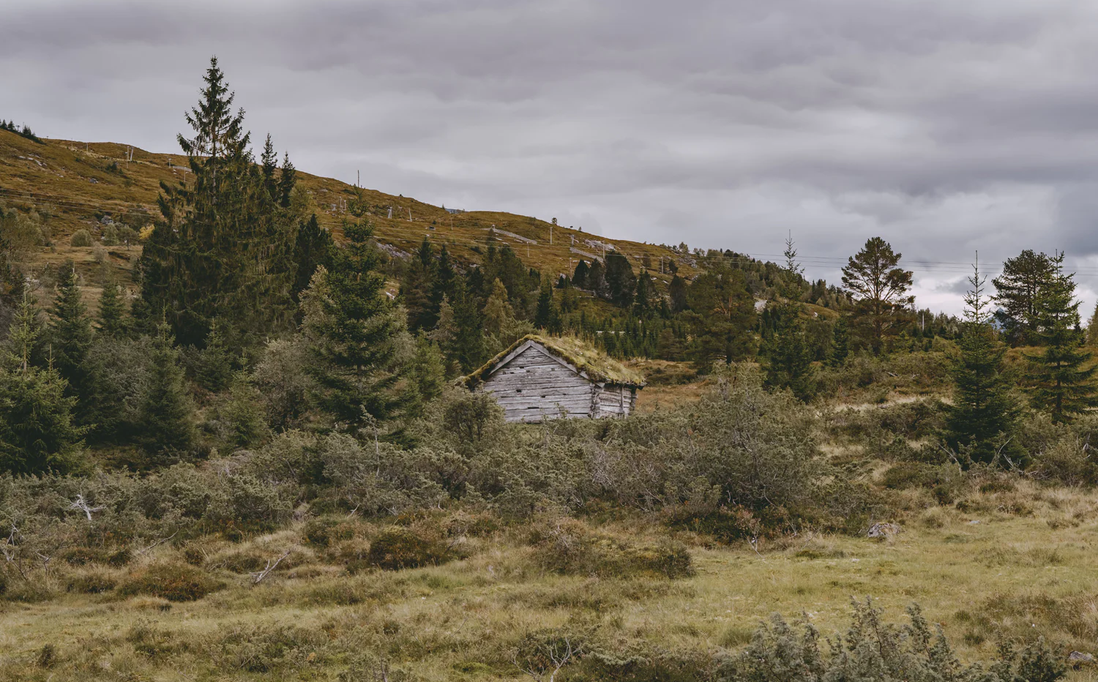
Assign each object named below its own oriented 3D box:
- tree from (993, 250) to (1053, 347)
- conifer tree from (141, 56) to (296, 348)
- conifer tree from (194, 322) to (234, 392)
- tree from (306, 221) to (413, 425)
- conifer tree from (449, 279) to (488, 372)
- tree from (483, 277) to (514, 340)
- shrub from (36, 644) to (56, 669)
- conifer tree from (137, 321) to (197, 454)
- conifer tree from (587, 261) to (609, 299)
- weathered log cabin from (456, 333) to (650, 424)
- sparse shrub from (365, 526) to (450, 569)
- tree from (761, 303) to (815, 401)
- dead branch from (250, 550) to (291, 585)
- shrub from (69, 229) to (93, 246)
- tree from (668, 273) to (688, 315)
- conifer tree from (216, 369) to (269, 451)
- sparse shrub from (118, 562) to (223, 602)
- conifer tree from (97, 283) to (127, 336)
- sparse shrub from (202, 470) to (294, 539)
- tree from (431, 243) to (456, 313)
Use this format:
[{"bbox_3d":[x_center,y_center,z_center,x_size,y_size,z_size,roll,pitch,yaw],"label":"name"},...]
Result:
[{"bbox_3d":[34.303,-3.047,105.000,4.922,7.078,4.922,0,0,0],"label":"tree"},{"bbox_3d":[-16.965,-6.859,75.000,7.955,15.388,6.762,0,-2,0],"label":"conifer tree"},{"bbox_3d":[-10.069,0.477,44.000,1.289,2.244,1.289,0,0,0],"label":"conifer tree"},{"bbox_3d":[-5.157,-0.750,40.000,2.883,6.378,2.883,0,-3,0],"label":"tree"},{"bbox_3d":[-3.489,-0.517,63.000,1.772,4.579,1.772,0,-3,0],"label":"conifer tree"},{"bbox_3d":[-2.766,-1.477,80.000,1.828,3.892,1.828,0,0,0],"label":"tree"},{"bbox_3d":[-5.160,3.231,15.000,0.202,0.255,0.192,0,-2,0],"label":"shrub"},{"bbox_3d":[-9.137,1.087,35.000,1.477,3.324,1.477,0,0,0],"label":"conifer tree"},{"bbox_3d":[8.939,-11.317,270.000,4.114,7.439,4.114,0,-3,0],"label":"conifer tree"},{"bbox_3d":[0.200,1.310,47.100,4.700,2.850,4.600,-1,-3,20],"label":"weathered log cabin"},{"bbox_3d":[-1.524,2.265,16.000,0.938,0.464,0.797,0,0,0],"label":"sparse shrub"},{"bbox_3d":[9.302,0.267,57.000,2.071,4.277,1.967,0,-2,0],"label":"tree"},{"bbox_3d":[-2.857,2.321,15.000,0.431,0.369,0.270,0,-3,0],"label":"dead branch"},{"bbox_3d":[-57.486,-12.715,180.000,2.848,2.216,2.563,0,-2,0],"label":"shrub"},{"bbox_3d":[21.236,-7.668,240.000,3.516,6.612,3.516,0,0,0],"label":"tree"},{"bbox_3d":[-8.996,1.966,43.000,1.587,2.621,1.508,0,-2,0],"label":"conifer tree"},{"bbox_3d":[-3.674,2.343,14.200,1.015,0.364,0.761,0,0,0],"label":"sparse shrub"},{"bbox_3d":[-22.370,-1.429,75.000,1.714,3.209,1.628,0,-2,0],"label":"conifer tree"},{"bbox_3d":[-3.938,2.144,19.200,1.204,0.841,1.023,0,0,0],"label":"sparse shrub"},{"bbox_3d":[-7.064,-3.935,98.000,1.780,5.113,1.780,0,-3,0],"label":"tree"}]

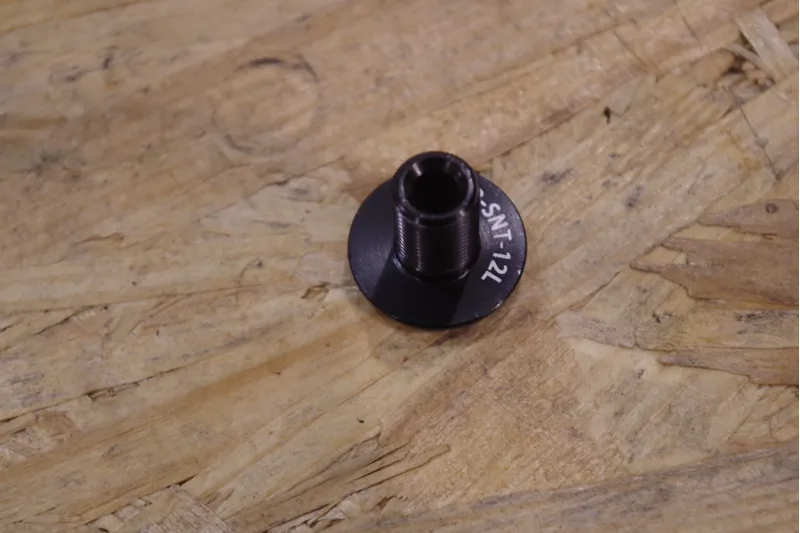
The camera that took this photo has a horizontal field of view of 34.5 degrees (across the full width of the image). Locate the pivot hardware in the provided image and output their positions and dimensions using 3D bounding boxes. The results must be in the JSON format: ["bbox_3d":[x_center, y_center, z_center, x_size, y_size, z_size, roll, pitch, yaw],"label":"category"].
[{"bbox_3d":[0.005,-0.007,0.182,0.026,0.018,0.026,0,63,1],"label":"pivot hardware"}]

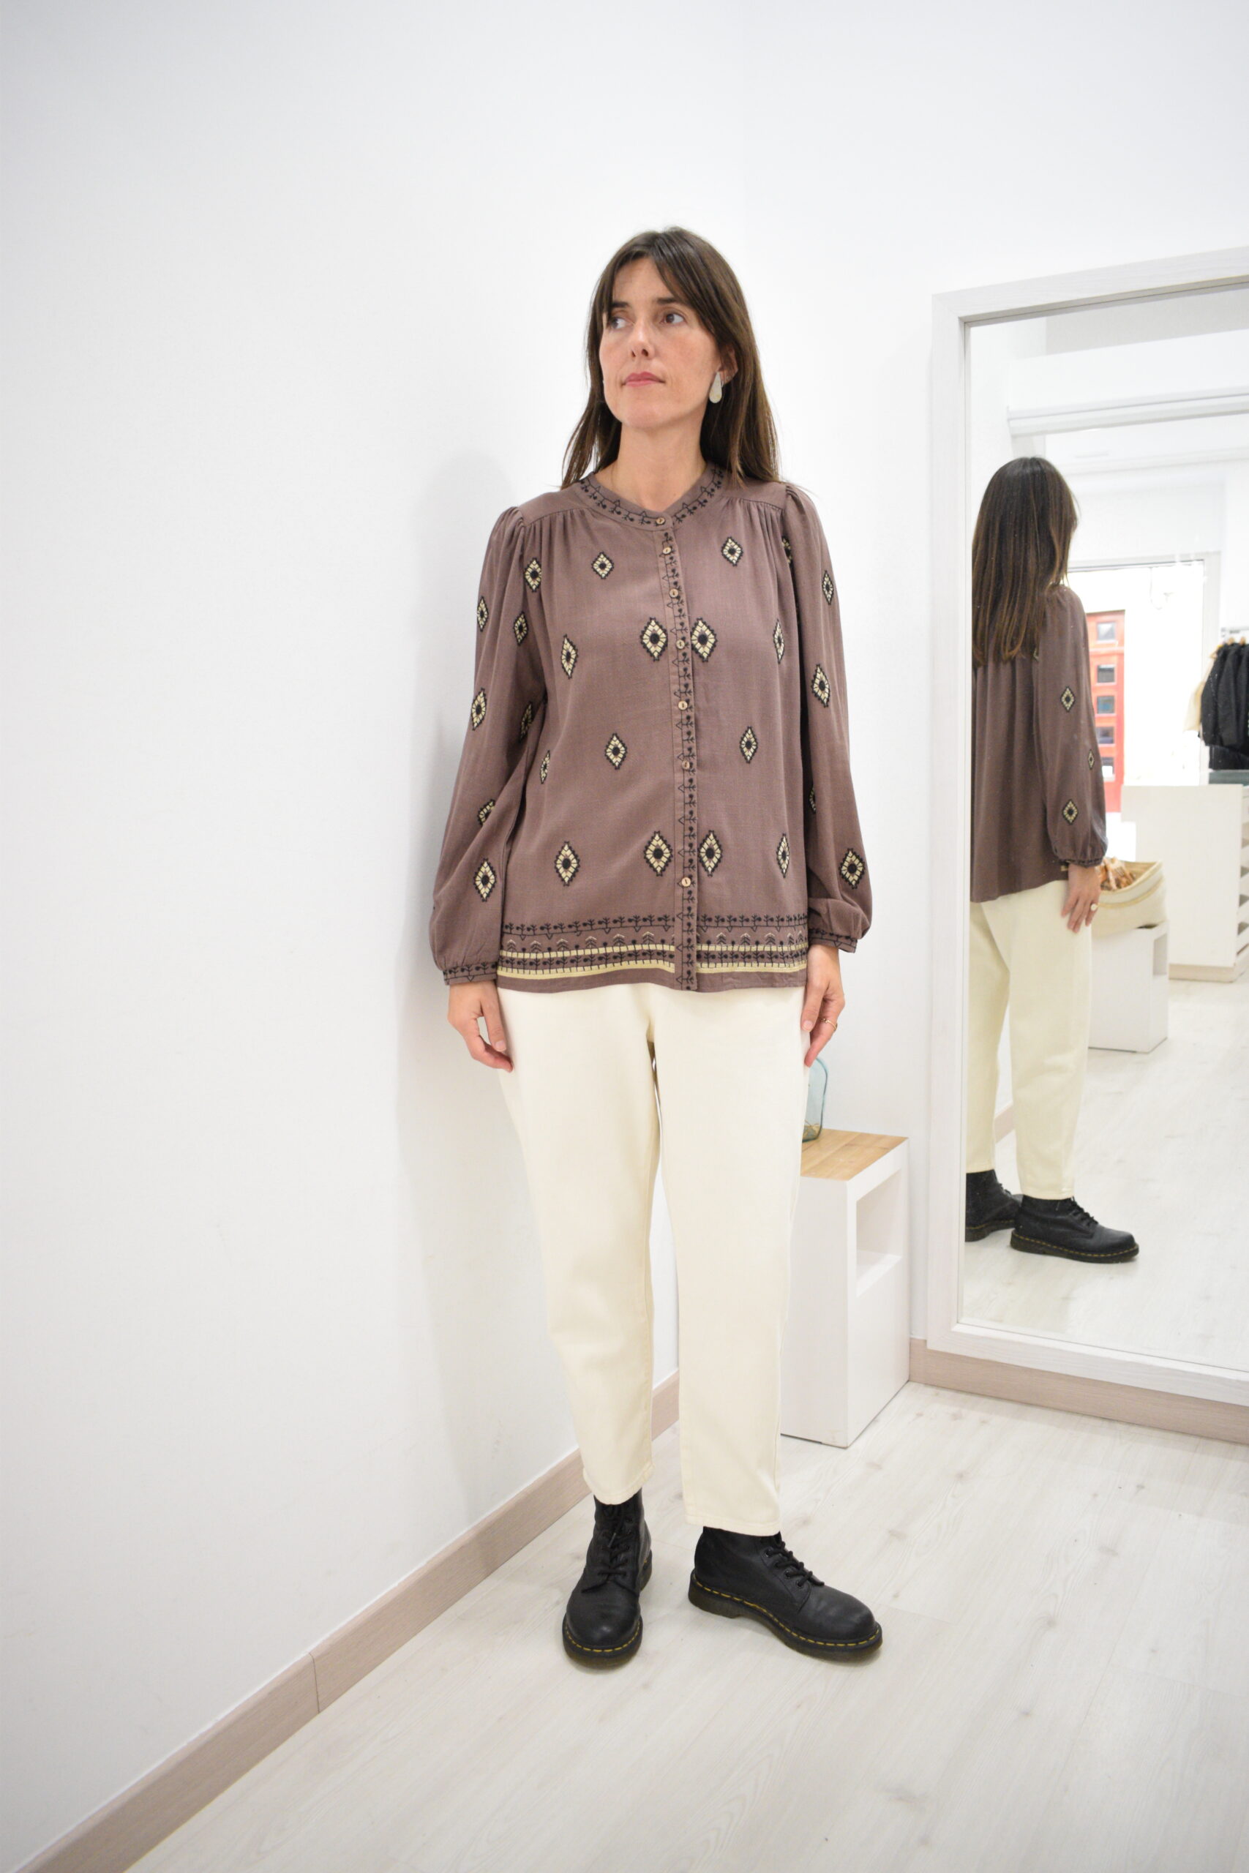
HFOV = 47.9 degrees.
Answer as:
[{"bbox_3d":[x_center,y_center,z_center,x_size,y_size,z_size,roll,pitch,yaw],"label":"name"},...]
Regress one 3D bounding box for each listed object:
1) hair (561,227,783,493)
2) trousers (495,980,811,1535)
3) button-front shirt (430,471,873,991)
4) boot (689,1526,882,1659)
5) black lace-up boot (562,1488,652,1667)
[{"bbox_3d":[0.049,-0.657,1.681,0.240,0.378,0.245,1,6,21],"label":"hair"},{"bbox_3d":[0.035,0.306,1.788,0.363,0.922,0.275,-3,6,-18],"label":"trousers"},{"bbox_3d":[0.033,-0.264,1.721,0.510,0.647,0.275,-2,5,-14],"label":"button-front shirt"},{"bbox_3d":[0.207,0.783,1.784,0.270,0.165,0.105,3,6,35],"label":"boot"},{"bbox_3d":[-0.009,0.782,1.818,0.103,0.165,0.270,0,5,11],"label":"black lace-up boot"}]

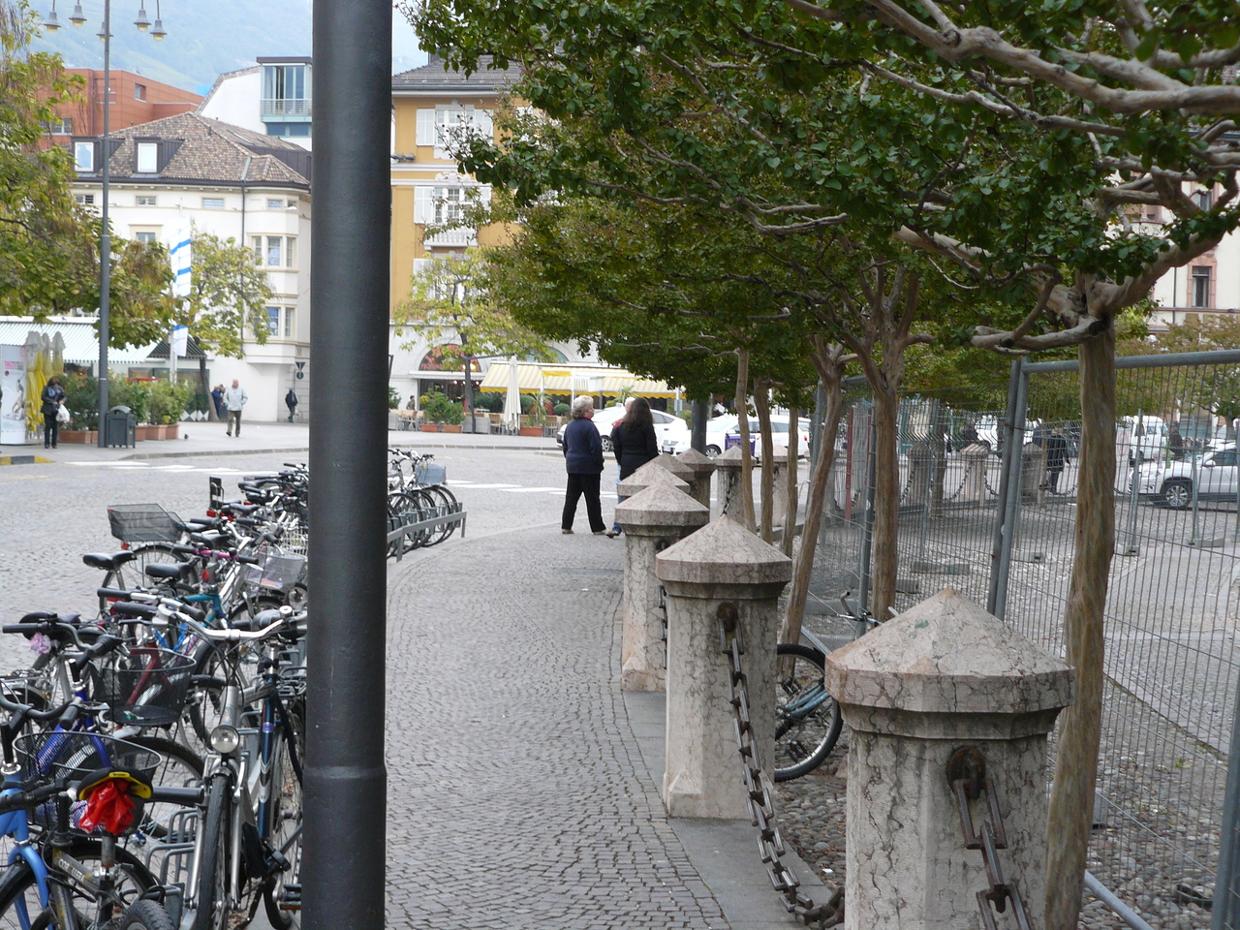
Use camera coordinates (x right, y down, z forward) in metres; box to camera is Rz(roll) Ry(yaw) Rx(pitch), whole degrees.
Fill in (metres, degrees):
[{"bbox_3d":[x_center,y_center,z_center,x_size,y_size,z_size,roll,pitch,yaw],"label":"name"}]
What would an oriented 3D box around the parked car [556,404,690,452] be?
[{"bbox_3d":[0.081,-1.193,75.500,4.450,1.490,1.740,0,2,-33],"label":"parked car"}]

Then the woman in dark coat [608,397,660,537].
[{"bbox_3d":[0.171,0.035,27.400,0.560,1.700,0.360,1,2,-9],"label":"woman in dark coat"}]

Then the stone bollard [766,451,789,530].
[{"bbox_3d":[2.279,0.293,32.417,0.530,1.170,0.530,1,2,12],"label":"stone bollard"}]

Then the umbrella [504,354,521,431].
[{"bbox_3d":[-4.186,-2.800,88.500,0.620,3.000,0.620,1,2,0],"label":"umbrella"}]

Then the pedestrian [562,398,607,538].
[{"bbox_3d":[-0.433,0.006,26.900,0.460,1.640,0.520,-1,4,-45],"label":"pedestrian"}]

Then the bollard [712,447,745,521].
[{"bbox_3d":[1.439,0.346,28.517,0.530,1.170,0.530,1,2,9],"label":"bollard"}]

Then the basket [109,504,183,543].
[{"bbox_3d":[-3.005,0.371,14.300,0.420,0.200,0.320,-1,6,-21],"label":"basket"}]

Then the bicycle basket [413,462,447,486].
[{"bbox_3d":[-2.137,0.099,25.600,0.300,0.220,0.340,2,2,17],"label":"bicycle basket"}]

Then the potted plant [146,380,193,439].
[{"bbox_3d":[-12.569,-1.553,62.900,1.300,1.630,1.150,1,3,-6],"label":"potted plant"}]

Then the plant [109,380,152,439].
[{"bbox_3d":[-13.210,-1.506,61.000,1.200,1.680,1.000,1,2,0],"label":"plant"}]

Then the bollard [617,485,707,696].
[{"bbox_3d":[0.227,0.633,12.130,0.500,1.090,0.500,1,3,-3],"label":"bollard"}]

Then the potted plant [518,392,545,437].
[{"bbox_3d":[-3.614,-2.073,92.000,1.100,1.820,0.950,2,2,11],"label":"potted plant"}]

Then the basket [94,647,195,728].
[{"bbox_3d":[-1.426,0.670,6.800,0.270,0.200,0.340,0,6,-10],"label":"basket"}]

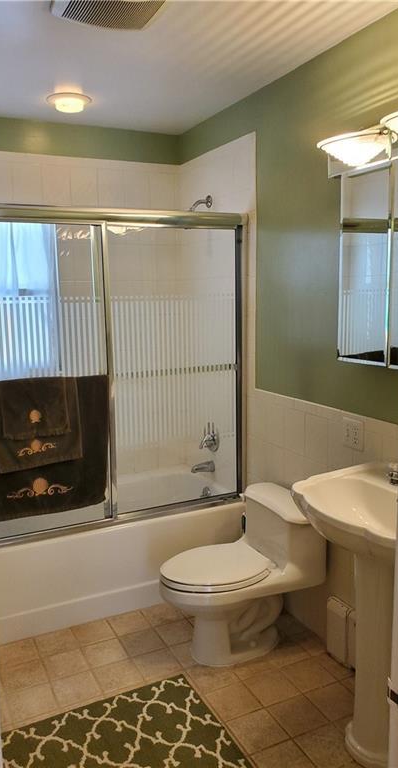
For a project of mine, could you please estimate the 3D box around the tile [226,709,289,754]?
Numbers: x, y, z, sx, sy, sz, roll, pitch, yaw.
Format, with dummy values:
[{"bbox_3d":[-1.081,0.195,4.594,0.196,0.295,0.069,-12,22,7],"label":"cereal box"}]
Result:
[{"bbox_3d":[0.201,1.196,1.980,0.165,0.010,0.165,-5,10,-26],"label":"tile"}]

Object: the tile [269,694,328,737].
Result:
[{"bbox_3d":[0.355,1.193,2.070,0.166,0.010,0.166,-5,10,-26],"label":"tile"}]

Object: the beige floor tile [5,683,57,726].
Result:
[{"bbox_3d":[-0.619,1.186,2.136,0.165,0.010,0.165,-5,10,-26],"label":"beige floor tile"}]

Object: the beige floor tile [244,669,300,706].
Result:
[{"bbox_3d":[0.281,1.171,2.220,0.166,0.010,0.166,-5,10,-26],"label":"beige floor tile"}]

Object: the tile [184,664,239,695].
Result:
[{"bbox_3d":[0.054,1.153,2.277,0.165,0.010,0.165,-5,10,-26],"label":"tile"}]

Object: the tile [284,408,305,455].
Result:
[{"bbox_3d":[0.434,0.215,2.606,0.010,0.198,0.155,-6,10,-26],"label":"tile"}]

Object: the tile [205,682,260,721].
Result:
[{"bbox_3d":[0.131,1.204,2.182,0.166,0.010,0.166,-6,10,-26],"label":"tile"}]

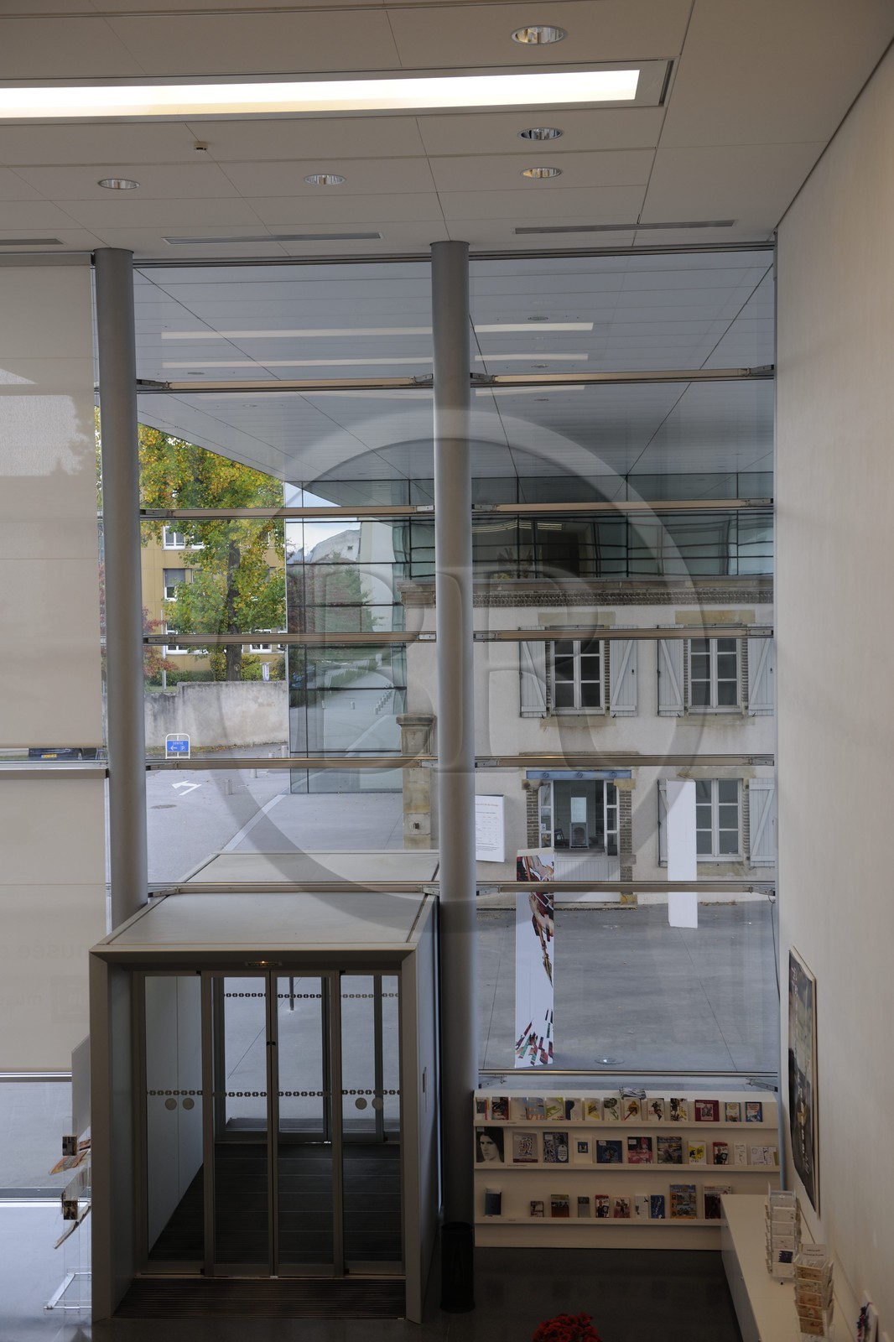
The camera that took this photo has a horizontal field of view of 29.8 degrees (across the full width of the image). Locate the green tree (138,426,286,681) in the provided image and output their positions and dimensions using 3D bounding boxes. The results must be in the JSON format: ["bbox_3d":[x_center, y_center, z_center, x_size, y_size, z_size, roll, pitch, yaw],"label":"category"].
[{"bbox_3d":[-10.438,-6.398,75.560,10.000,14.000,10.000,-1,3,4],"label":"green tree"}]

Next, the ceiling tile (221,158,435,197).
[{"bbox_3d":[-0.842,-3.592,12.169,1.476,0.030,1.048,-1,3,3],"label":"ceiling tile"}]

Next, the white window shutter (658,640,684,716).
[{"bbox_3d":[4.000,0.015,30.017,0.494,1.625,0.050,-1,3,4],"label":"white window shutter"}]

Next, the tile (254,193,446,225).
[{"bbox_3d":[-0.783,-3.644,13.195,1.476,0.030,0.998,-1,3,3],"label":"tile"}]

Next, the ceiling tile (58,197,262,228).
[{"bbox_3d":[-2.275,-3.652,13.367,1.503,0.025,1.058,-1,3,4],"label":"ceiling tile"}]

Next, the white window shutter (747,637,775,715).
[{"bbox_3d":[5.755,0.000,30.702,0.504,1.686,0.050,-1,3,3],"label":"white window shutter"}]

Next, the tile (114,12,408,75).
[{"bbox_3d":[-1.021,-3.438,9.158,1.476,0.030,0.936,-1,3,3],"label":"tile"}]

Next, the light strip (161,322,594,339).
[{"bbox_3d":[-0.829,-3.957,19.537,5.050,0.060,0.563,-1,3,4],"label":"light strip"}]

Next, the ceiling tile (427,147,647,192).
[{"bbox_3d":[0.684,-3.606,12.064,1.571,0.030,1.063,-1,3,3],"label":"ceiling tile"}]

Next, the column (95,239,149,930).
[{"bbox_3d":[-2.896,0.633,15.071,0.327,8.649,0.327,-1,3,3],"label":"column"}]

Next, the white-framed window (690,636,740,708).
[{"bbox_3d":[4.814,-0.023,30.156,0.916,1.538,0.120,-1,3,4],"label":"white-framed window"}]

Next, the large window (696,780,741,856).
[{"bbox_3d":[4.712,2.611,29.439,0.930,1.468,0.100,-1,3,4],"label":"large window"}]

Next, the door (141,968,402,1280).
[{"bbox_3d":[-1.444,3.699,13.673,2.190,2.576,0.100,-1,3,4],"label":"door"}]

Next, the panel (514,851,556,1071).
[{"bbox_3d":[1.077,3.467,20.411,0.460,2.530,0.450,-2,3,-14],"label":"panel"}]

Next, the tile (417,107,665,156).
[{"bbox_3d":[0.622,-3.553,11.027,1.571,0.030,0.980,-1,3,3],"label":"tile"}]

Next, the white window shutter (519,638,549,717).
[{"bbox_3d":[1.560,0.039,30.167,0.499,1.624,0.050,-1,3,4],"label":"white window shutter"}]

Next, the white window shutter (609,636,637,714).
[{"bbox_3d":[3.087,0.006,29.260,0.462,1.605,0.050,-1,3,4],"label":"white window shutter"}]

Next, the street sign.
[{"bbox_3d":[-8.478,2.442,52.791,0.780,0.942,0.060,-1,3,3],"label":"street sign"}]

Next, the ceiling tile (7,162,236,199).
[{"bbox_3d":[-2.340,-3.599,12.306,1.503,0.025,1.070,-1,3,4],"label":"ceiling tile"}]

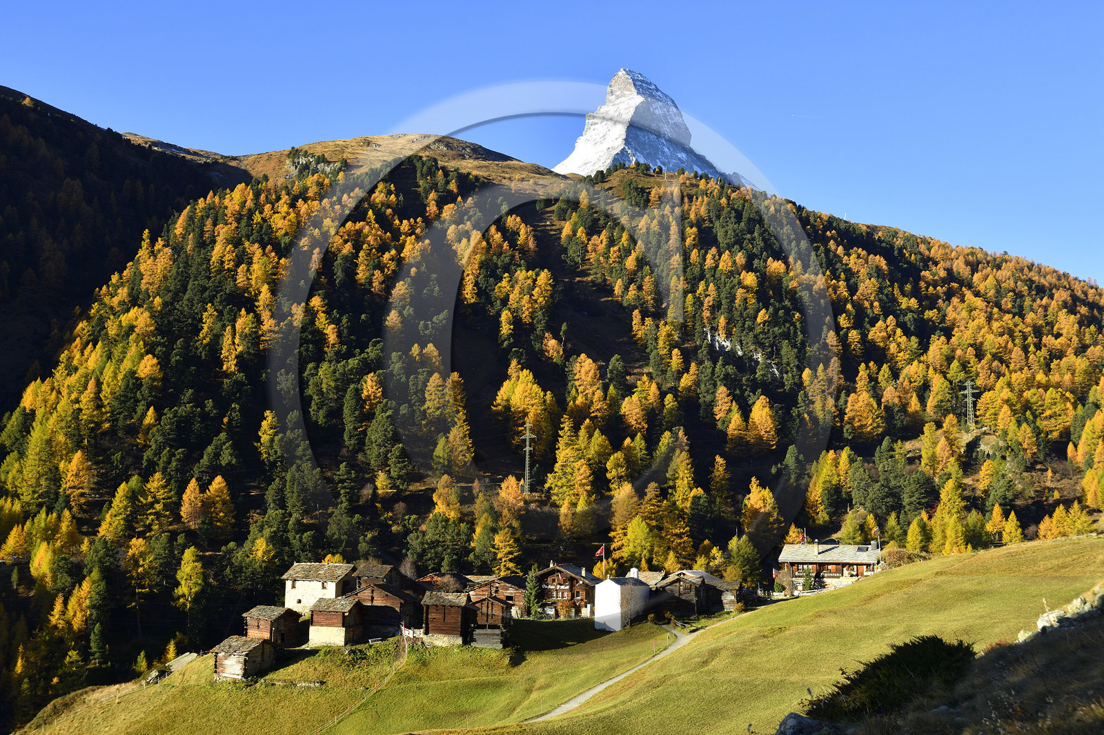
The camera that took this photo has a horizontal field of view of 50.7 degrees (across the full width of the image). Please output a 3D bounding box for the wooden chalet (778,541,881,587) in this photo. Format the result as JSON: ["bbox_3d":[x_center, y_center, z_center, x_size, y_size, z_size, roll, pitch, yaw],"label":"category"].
[{"bbox_3d":[51.120,36.426,211.830,18.000,8.300,11.000,-4,-11,22],"label":"wooden chalet"}]

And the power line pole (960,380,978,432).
[{"bbox_3d":[194.007,17.701,540.101,9.600,23.500,2.900,-10,-14,44],"label":"power line pole"}]

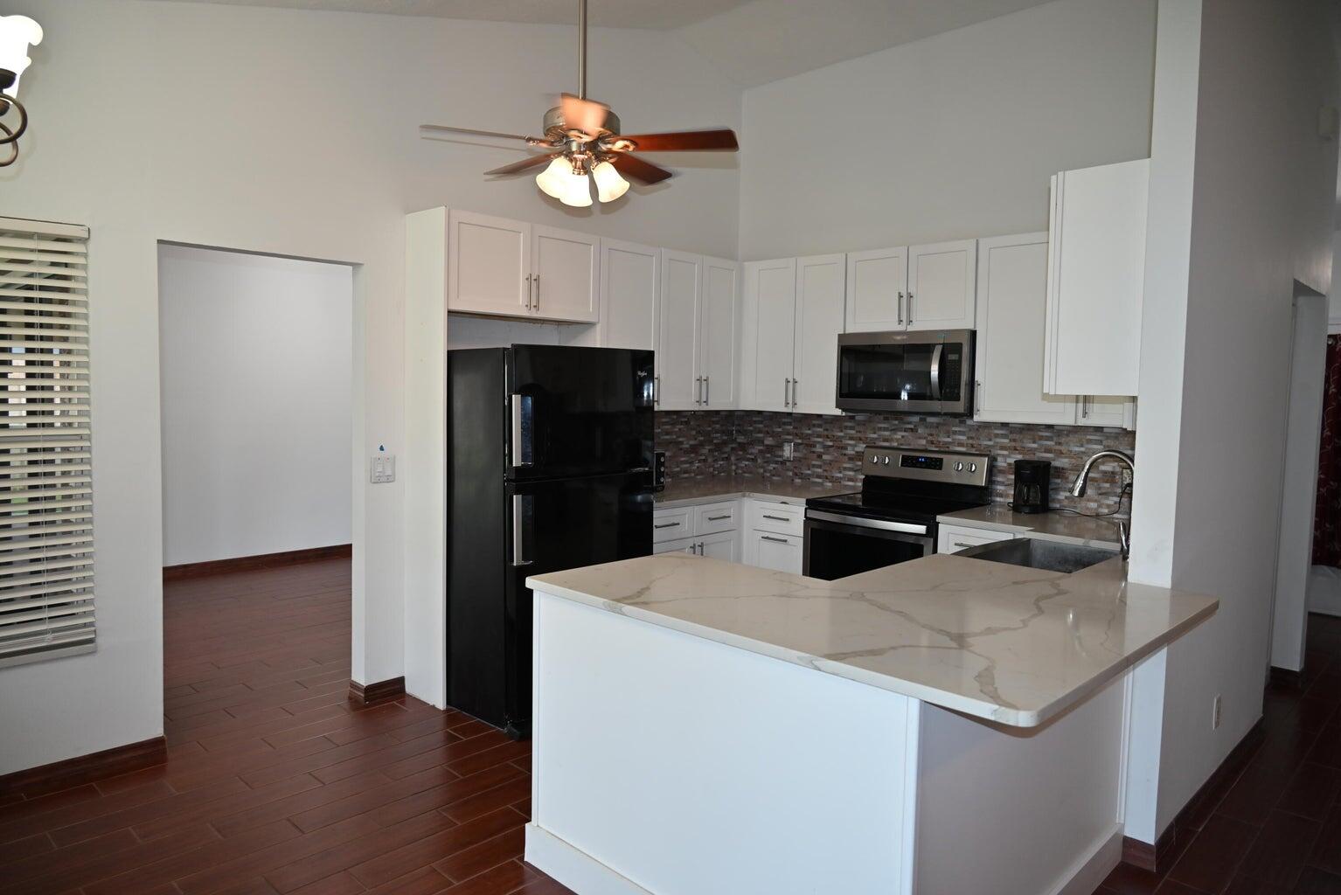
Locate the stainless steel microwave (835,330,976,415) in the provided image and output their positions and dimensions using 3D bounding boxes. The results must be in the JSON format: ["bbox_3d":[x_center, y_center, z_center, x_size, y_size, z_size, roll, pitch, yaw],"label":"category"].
[{"bbox_3d":[1.333,-0.404,4.841,0.763,0.433,0.400,5,5,44],"label":"stainless steel microwave"}]

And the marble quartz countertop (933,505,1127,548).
[{"bbox_3d":[1.865,0.368,4.145,1.050,0.030,0.720,5,5,44],"label":"marble quartz countertop"}]

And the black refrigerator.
[{"bbox_3d":[-0.634,0.366,4.328,0.790,1.675,0.825,5,5,44],"label":"black refrigerator"}]

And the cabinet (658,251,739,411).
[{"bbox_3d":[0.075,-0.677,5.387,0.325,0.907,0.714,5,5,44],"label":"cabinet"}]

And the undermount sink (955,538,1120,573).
[{"bbox_3d":[1.425,0.539,3.467,0.540,0.240,0.750,5,5,44],"label":"undermount sink"}]

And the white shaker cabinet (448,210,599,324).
[{"bbox_3d":[-0.800,-0.869,4.458,0.323,0.441,0.912,5,5,43],"label":"white shaker cabinet"}]

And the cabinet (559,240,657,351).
[{"bbox_3d":[-0.332,-0.659,4.971,0.323,0.909,0.461,5,5,43],"label":"cabinet"}]

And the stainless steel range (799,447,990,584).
[{"bbox_3d":[1.211,0.623,4.845,0.758,1.185,0.685,5,5,43],"label":"stainless steel range"}]

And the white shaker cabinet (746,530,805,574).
[{"bbox_3d":[0.802,0.783,5.305,0.440,0.608,0.605,5,5,43],"label":"white shaker cabinet"}]

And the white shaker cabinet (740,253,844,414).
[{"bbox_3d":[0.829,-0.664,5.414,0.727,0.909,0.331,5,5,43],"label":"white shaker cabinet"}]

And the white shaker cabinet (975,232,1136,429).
[{"bbox_3d":[1.928,-0.566,4.315,0.808,0.909,0.325,5,5,44],"label":"white shaker cabinet"}]

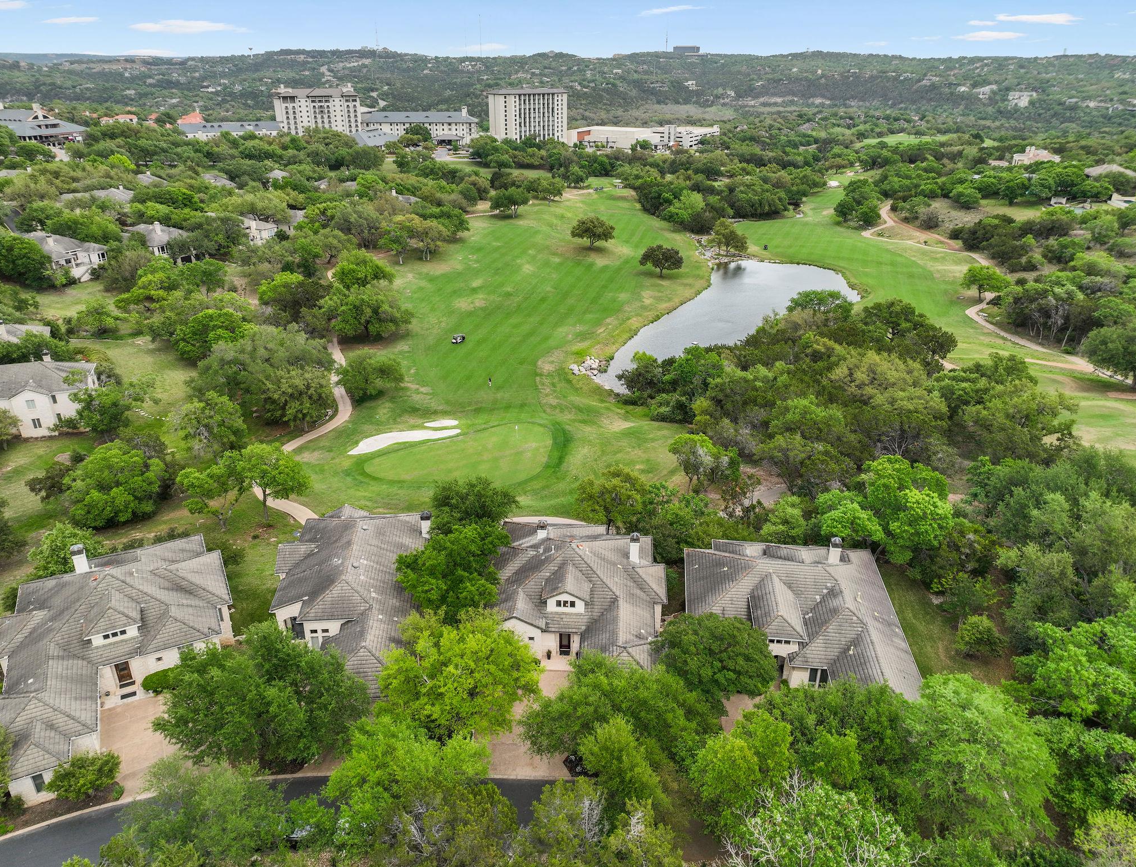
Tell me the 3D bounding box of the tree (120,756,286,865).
[{"bbox_3d":[-24.000,26.590,53.470,10.000,7.000,9.500,0,24,0],"label":"tree"}]

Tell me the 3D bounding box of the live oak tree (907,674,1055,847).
[{"bbox_3d":[28.630,23.090,55.990,9.400,12.000,9.600,0,24,0],"label":"live oak tree"}]

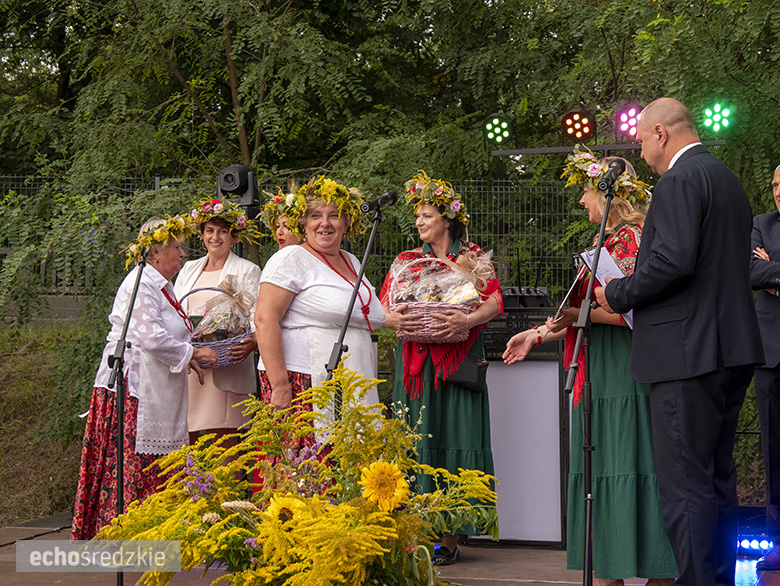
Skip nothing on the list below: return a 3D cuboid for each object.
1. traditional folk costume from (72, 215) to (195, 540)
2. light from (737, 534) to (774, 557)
[{"bbox_3d":[-1.209,0.403,6.800,0.570,1.570,0.520,0,-2,3],"label":"traditional folk costume"},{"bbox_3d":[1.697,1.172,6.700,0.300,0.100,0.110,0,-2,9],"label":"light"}]

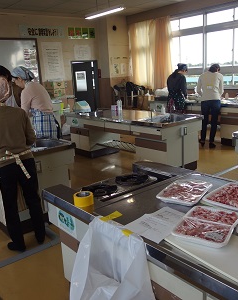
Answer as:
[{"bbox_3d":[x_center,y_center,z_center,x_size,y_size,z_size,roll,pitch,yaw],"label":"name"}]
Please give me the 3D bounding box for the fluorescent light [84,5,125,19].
[{"bbox_3d":[-0.296,-2.617,6.165,0.200,0.100,1.250,-14,17,-38],"label":"fluorescent light"}]

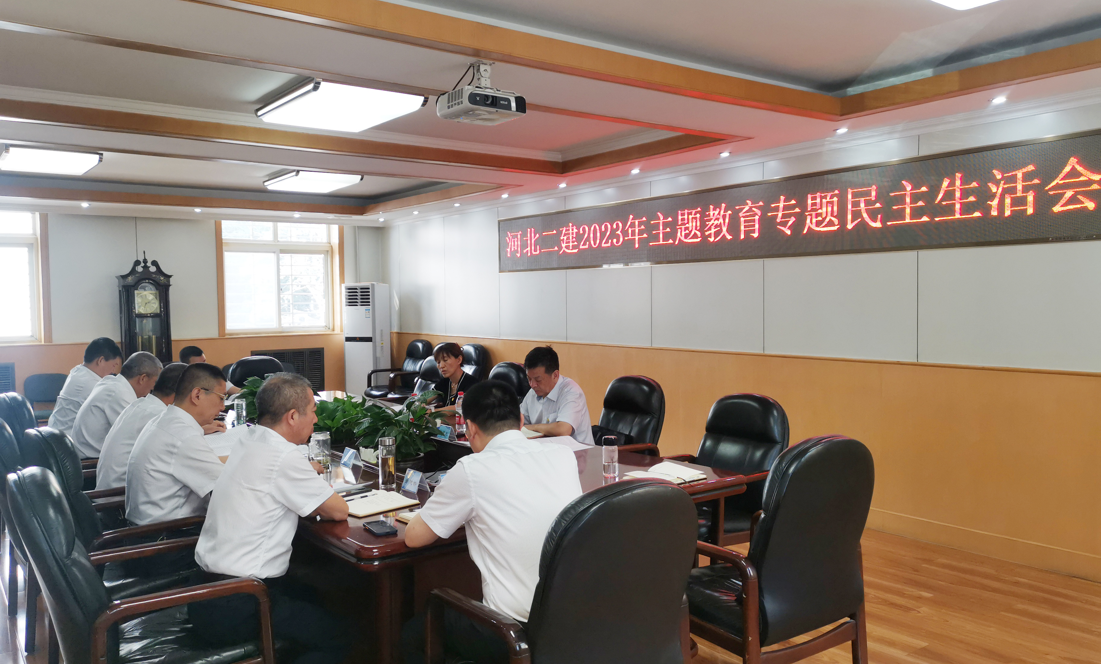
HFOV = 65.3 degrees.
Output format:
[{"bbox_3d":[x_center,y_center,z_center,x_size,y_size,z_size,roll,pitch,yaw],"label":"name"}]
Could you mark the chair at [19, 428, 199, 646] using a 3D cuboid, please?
[{"bbox_3d":[-1.777,0.899,3.592,0.700,1.080,0.630,-2,3,-36],"label":"chair"}]

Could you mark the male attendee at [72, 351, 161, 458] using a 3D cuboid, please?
[{"bbox_3d":[-2.494,0.749,5.210,0.750,1.270,0.520,-2,3,-36],"label":"male attendee"}]

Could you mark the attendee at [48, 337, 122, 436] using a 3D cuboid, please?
[{"bbox_3d":[-3.067,0.700,5.966,0.750,1.320,0.520,-2,3,-36],"label":"attendee"}]

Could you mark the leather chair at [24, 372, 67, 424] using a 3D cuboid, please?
[{"bbox_3d":[-5.046,0.853,8.701,0.490,0.840,0.580,-2,3,-36],"label":"leather chair"}]

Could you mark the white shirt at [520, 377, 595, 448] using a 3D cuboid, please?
[{"bbox_3d":[0.032,0.521,5.191,0.480,0.510,0.420,1,3,42],"label":"white shirt"}]

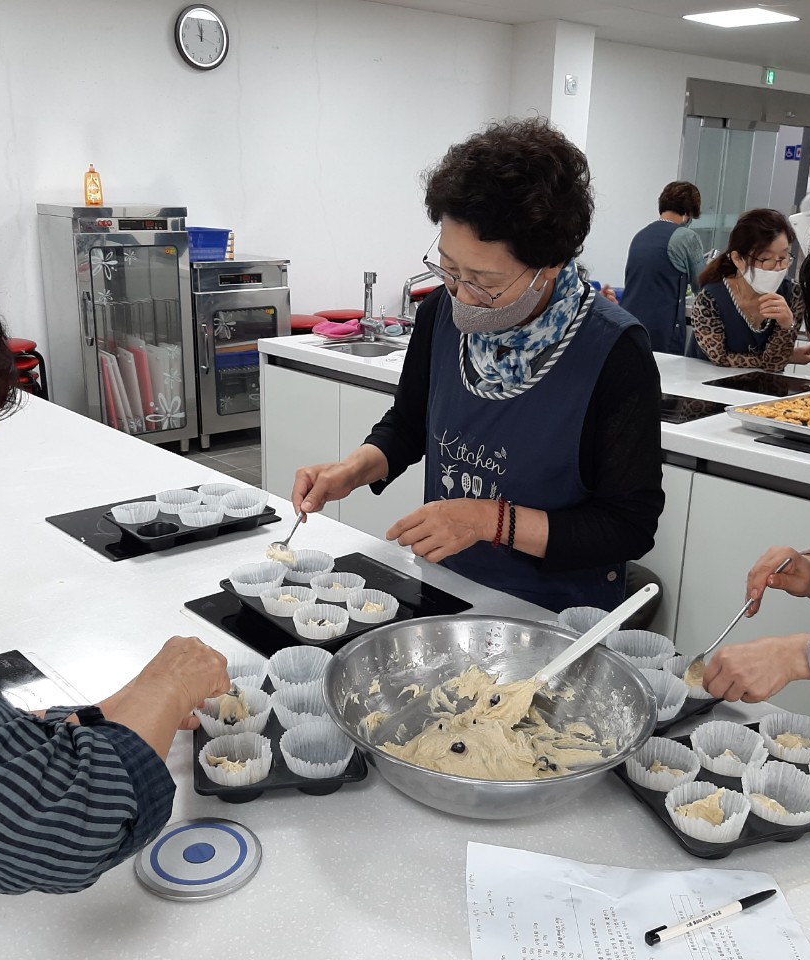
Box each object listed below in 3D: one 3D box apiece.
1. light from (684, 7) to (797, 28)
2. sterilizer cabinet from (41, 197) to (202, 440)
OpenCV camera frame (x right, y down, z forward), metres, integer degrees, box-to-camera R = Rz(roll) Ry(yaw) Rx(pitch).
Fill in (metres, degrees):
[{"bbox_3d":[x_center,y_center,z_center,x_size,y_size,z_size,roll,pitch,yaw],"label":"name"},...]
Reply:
[{"bbox_3d":[2.428,-3.350,6.933,0.590,0.050,0.590,-13,22,-39],"label":"light"},{"bbox_3d":[-1.565,-0.802,5.307,0.630,1.360,0.490,-13,22,-39],"label":"sterilizer cabinet"}]

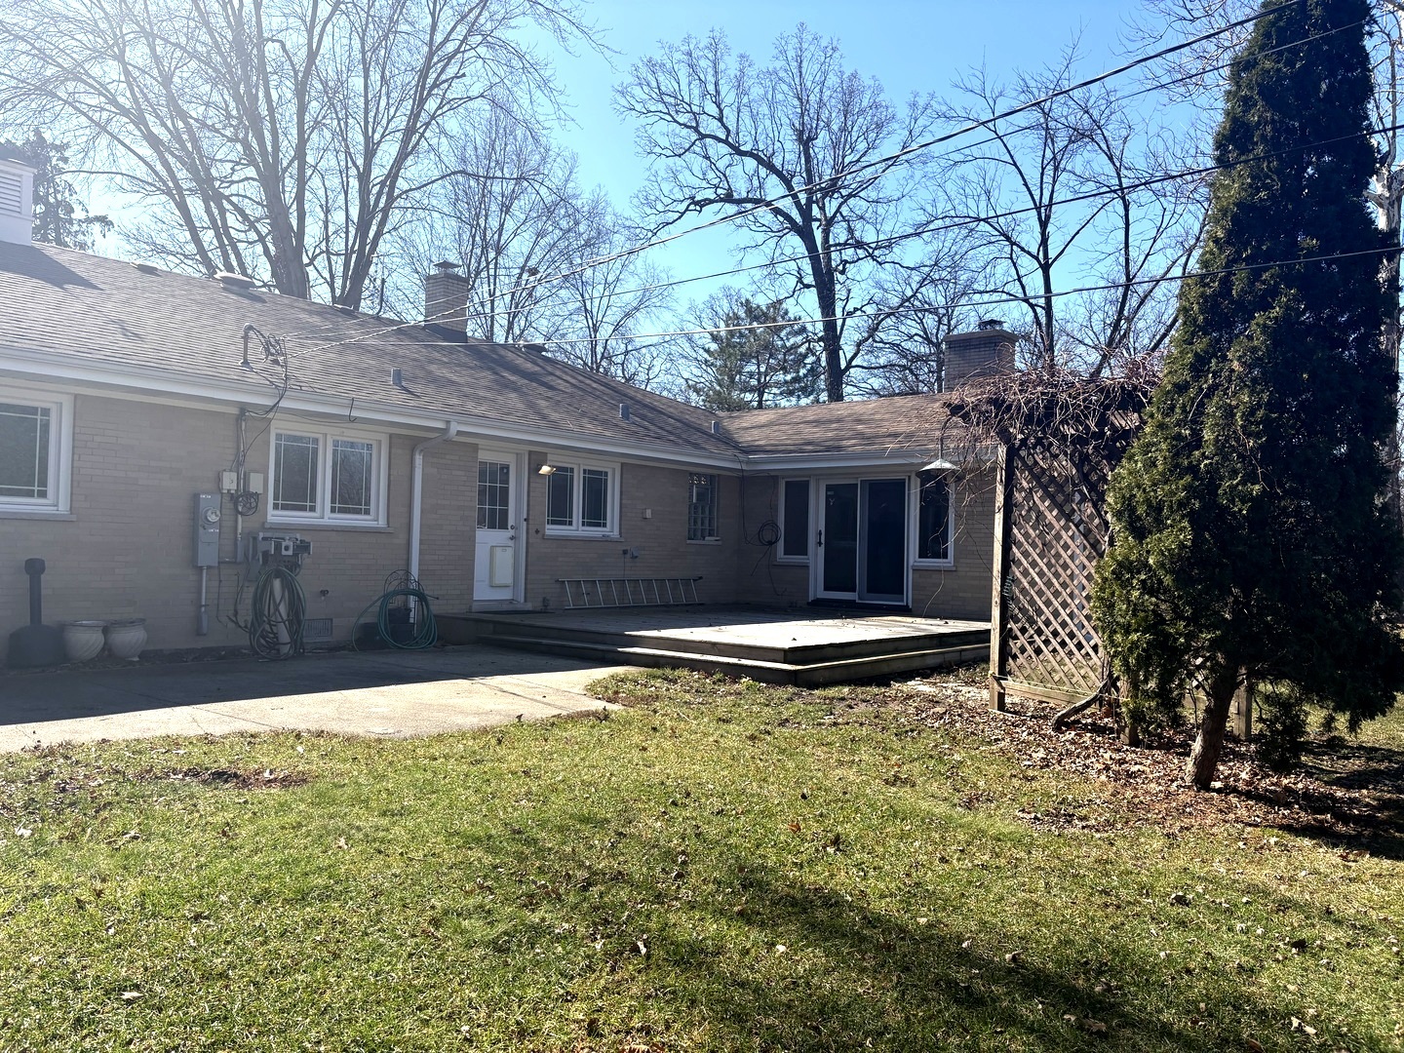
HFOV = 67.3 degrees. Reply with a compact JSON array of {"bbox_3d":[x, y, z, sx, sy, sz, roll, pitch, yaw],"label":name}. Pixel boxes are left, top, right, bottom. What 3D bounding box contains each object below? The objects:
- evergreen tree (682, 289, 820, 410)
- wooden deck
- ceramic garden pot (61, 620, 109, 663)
[{"bbox_3d":[2.129,-3.900,46.000,6.200,12.500,6.200,2,-1,3],"label":"evergreen tree"},{"bbox_3d":[0.716,1.417,14.044,5.590,0.310,6.670,1,-2,38],"label":"wooden deck"},{"bbox_3d":[-5.756,1.069,9.830,0.360,0.360,0.360,3,-2,-30],"label":"ceramic garden pot"}]

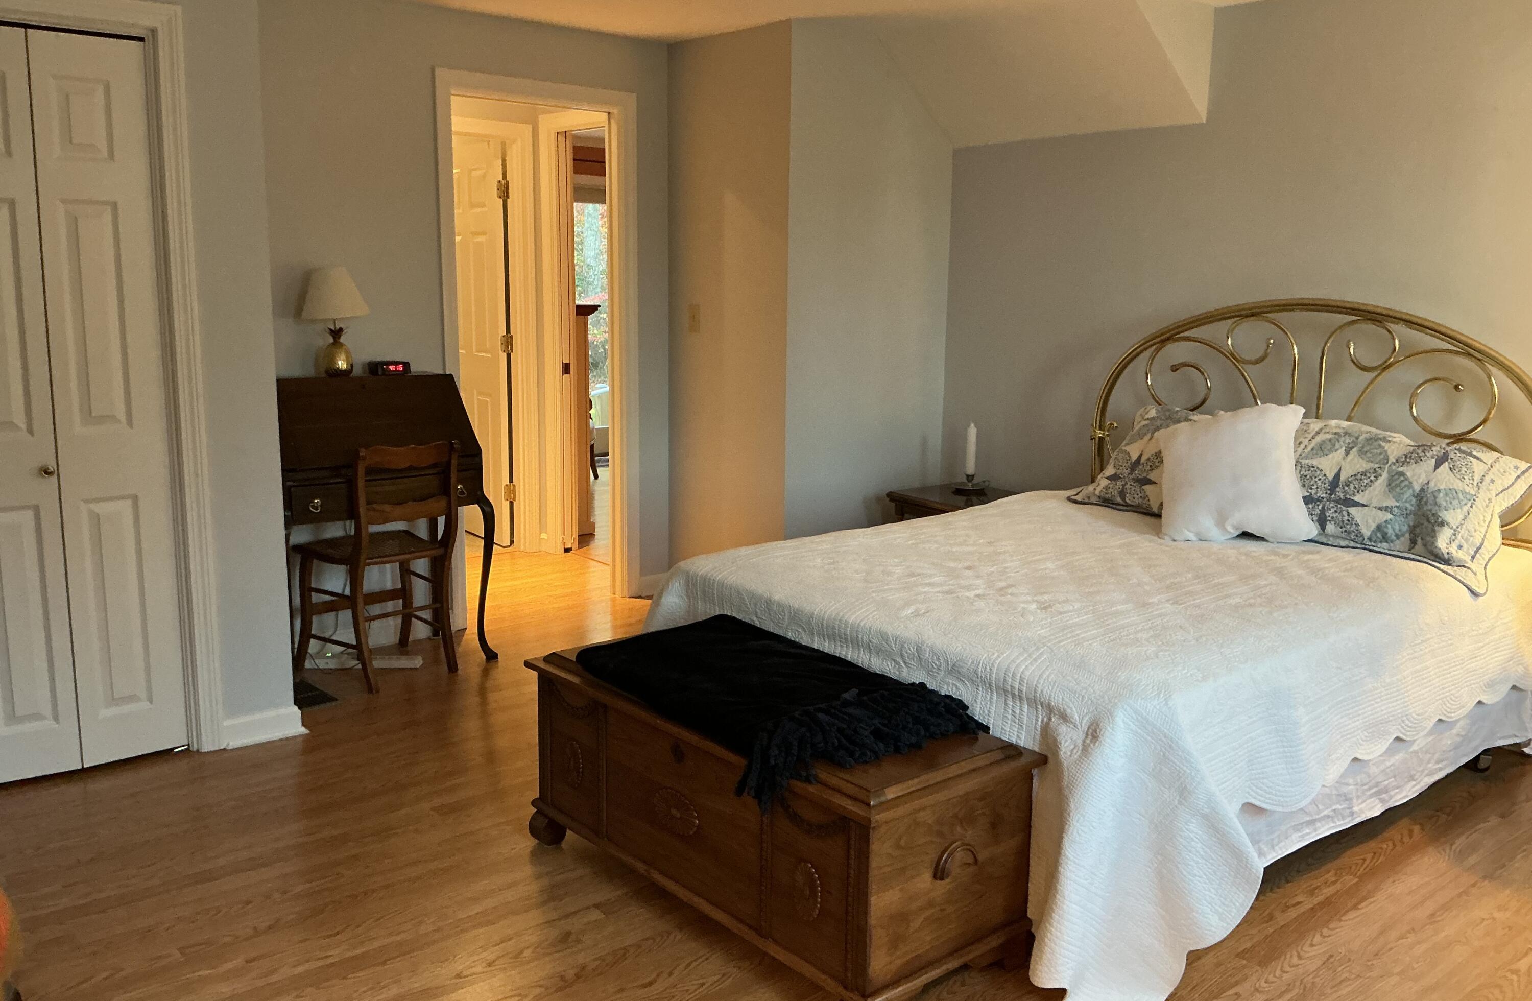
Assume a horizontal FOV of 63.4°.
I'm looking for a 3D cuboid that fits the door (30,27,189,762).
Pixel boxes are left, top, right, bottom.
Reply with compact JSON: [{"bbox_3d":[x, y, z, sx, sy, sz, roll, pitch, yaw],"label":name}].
[{"bbox_3d":[-1.802,-0.241,3.406,0.275,1.978,0.035,-7,12,-39],"label":"door"}]

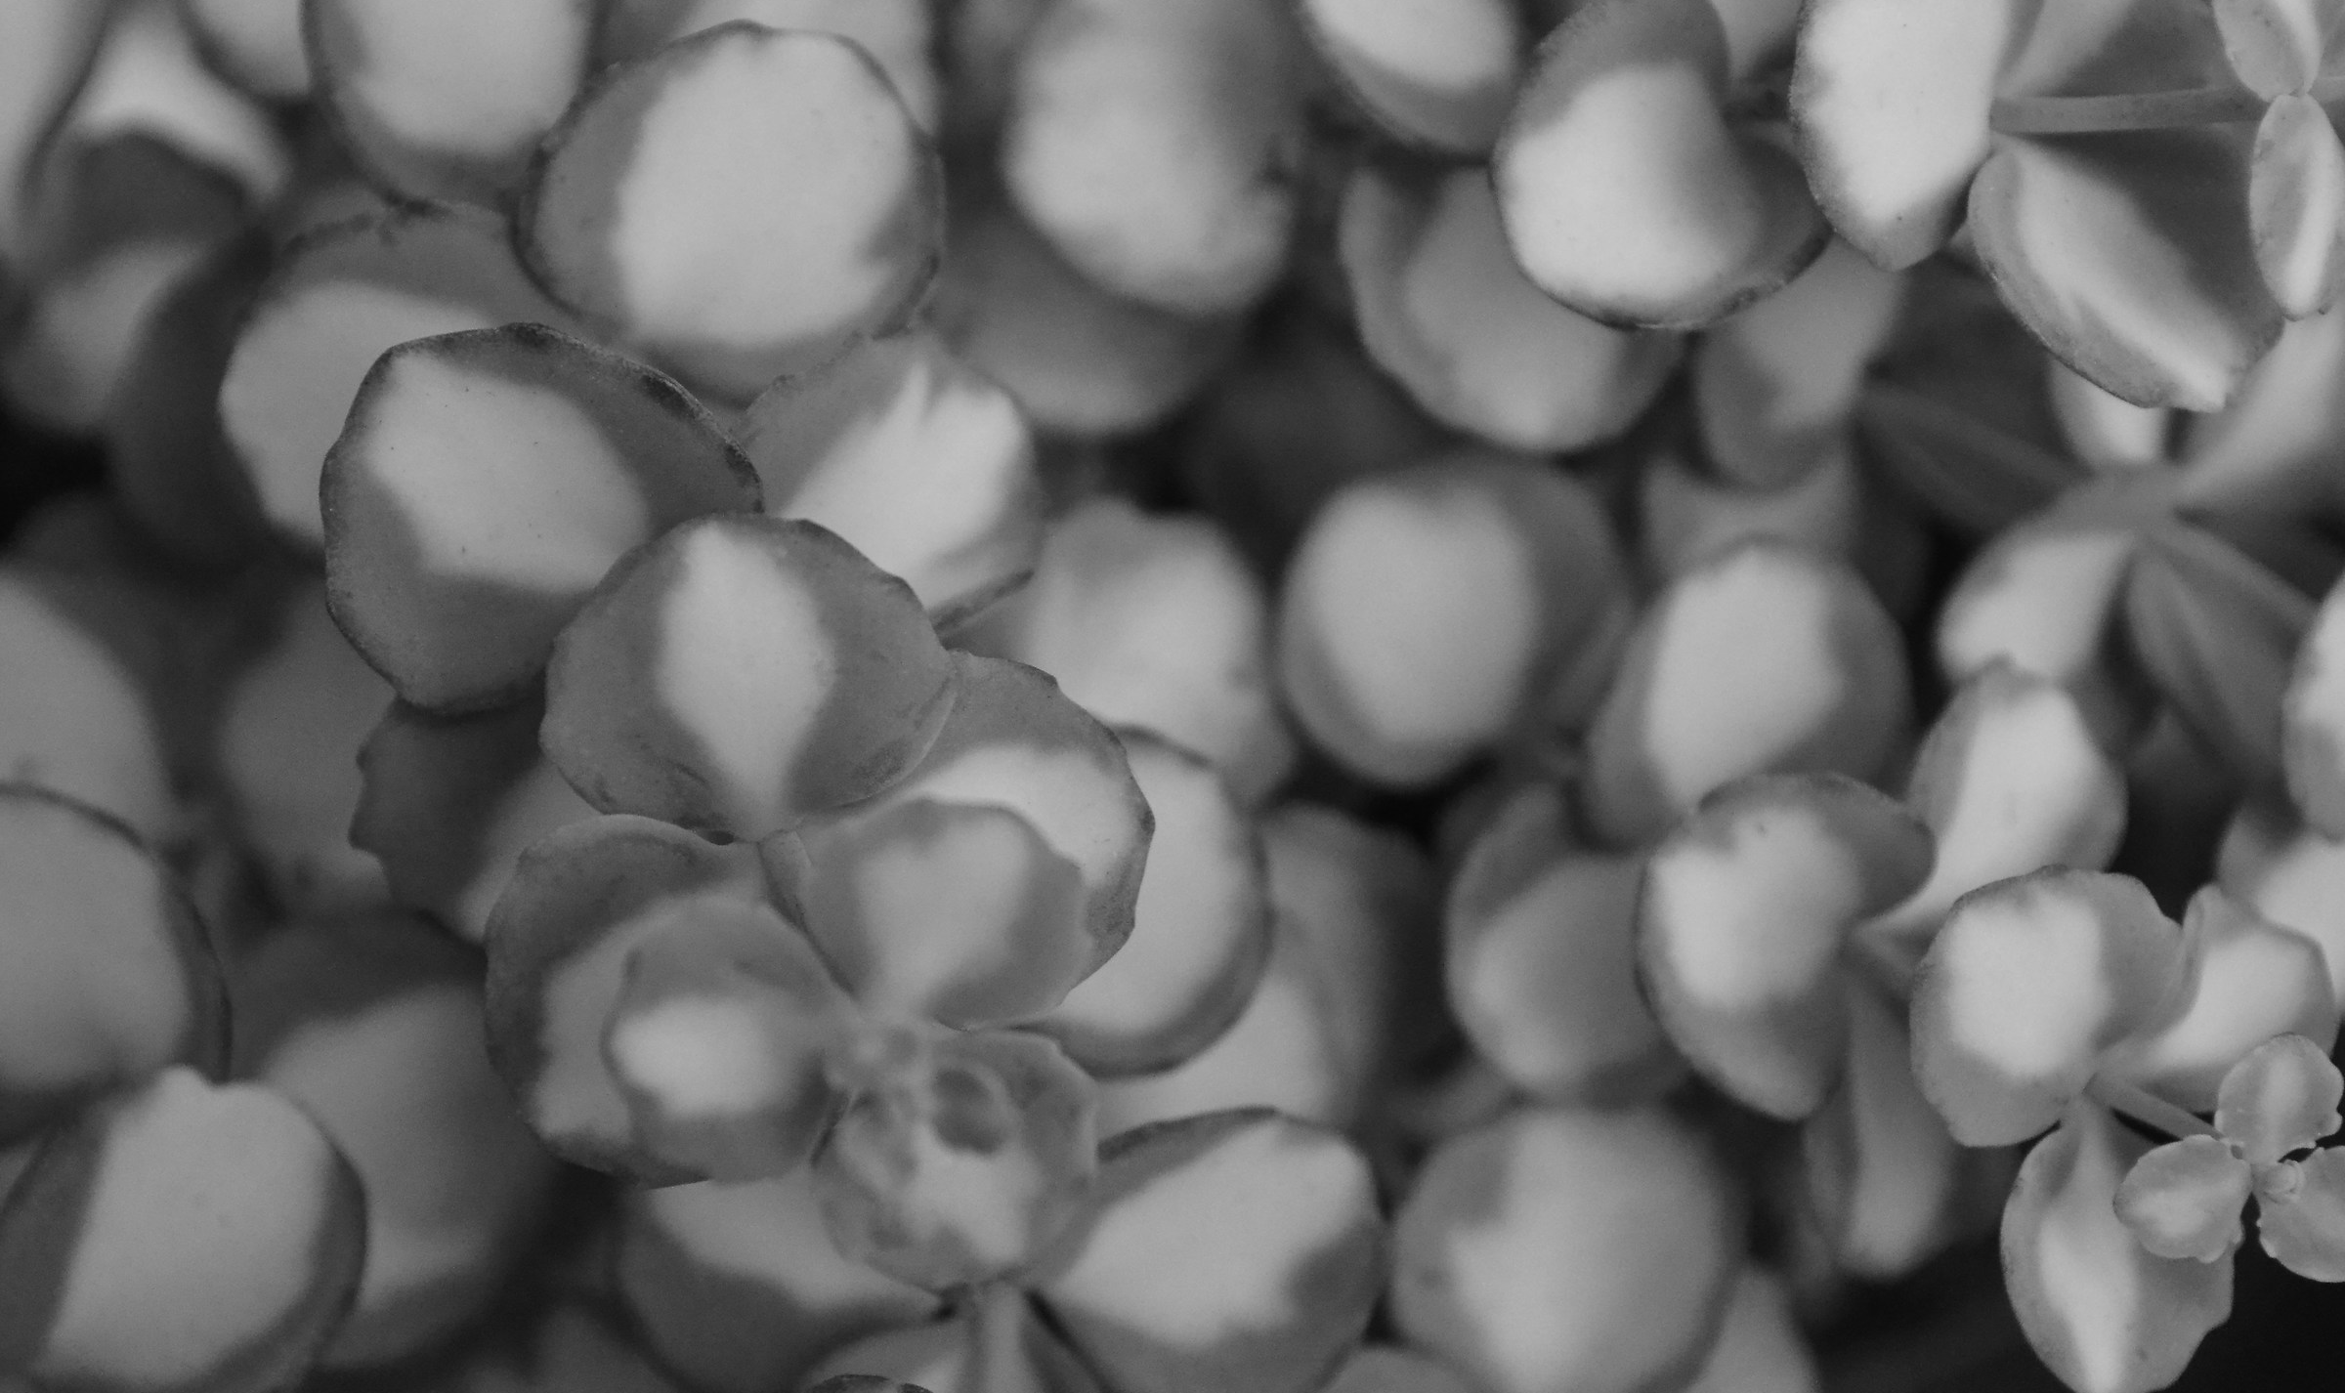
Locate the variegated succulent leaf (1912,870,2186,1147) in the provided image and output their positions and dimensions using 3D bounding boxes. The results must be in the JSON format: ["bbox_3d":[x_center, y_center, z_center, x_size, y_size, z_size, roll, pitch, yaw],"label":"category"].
[{"bbox_3d":[0.045,0.016,0.272,0.015,0.015,0.005,-39,20,-11],"label":"variegated succulent leaf"}]

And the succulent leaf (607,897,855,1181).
[{"bbox_3d":[-0.025,0.019,0.294,0.015,0.005,0.016,-2,90,11],"label":"succulent leaf"}]

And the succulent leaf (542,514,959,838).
[{"bbox_3d":[-0.024,-0.001,0.300,0.023,0.006,0.019,-5,71,-2],"label":"succulent leaf"}]

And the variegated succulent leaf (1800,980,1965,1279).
[{"bbox_3d":[0.042,0.025,0.314,0.011,0.018,0.005,-16,19,-22],"label":"variegated succulent leaf"}]

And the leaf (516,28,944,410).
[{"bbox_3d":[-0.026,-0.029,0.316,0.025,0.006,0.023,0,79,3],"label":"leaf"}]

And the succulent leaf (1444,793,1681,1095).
[{"bbox_3d":[0.024,0.015,0.317,0.017,0.018,0.005,-18,0,18],"label":"succulent leaf"}]

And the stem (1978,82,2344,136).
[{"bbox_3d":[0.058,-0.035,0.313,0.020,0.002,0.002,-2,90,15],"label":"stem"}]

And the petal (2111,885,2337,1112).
[{"bbox_3d":[0.059,0.017,0.298,0.014,0.012,0.004,-24,16,-17],"label":"petal"}]

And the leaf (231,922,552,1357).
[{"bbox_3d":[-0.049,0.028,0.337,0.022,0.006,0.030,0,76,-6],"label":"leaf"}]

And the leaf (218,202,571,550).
[{"bbox_3d":[-0.045,-0.019,0.313,0.021,0.006,0.021,32,86,15],"label":"leaf"}]

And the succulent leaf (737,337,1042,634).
[{"bbox_3d":[-0.016,-0.012,0.309,0.018,0.005,0.018,-41,91,-18],"label":"succulent leaf"}]

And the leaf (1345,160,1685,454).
[{"bbox_3d":[0.020,-0.023,0.314,0.019,0.018,0.006,15,18,4],"label":"leaf"}]

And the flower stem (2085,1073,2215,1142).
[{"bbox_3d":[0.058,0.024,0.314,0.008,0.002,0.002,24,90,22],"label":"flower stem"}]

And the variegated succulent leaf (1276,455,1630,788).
[{"bbox_3d":[0.018,-0.005,0.339,0.022,0.006,0.022,0,79,9],"label":"variegated succulent leaf"}]

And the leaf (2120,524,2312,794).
[{"bbox_3d":[0.057,-0.002,0.292,0.011,0.005,0.017,-28,88,-21],"label":"leaf"}]

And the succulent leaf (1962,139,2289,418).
[{"bbox_3d":[0.054,-0.024,0.302,0.020,0.015,0.006,49,17,-7],"label":"succulent leaf"}]

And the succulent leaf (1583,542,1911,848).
[{"bbox_3d":[0.035,0.000,0.330,0.020,0.006,0.020,0,79,6],"label":"succulent leaf"}]

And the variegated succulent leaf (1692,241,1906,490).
[{"bbox_3d":[0.037,-0.020,0.320,0.014,0.017,0.004,28,20,10],"label":"variegated succulent leaf"}]

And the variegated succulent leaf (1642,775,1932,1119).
[{"bbox_3d":[0.035,0.014,0.302,0.018,0.005,0.019,-9,85,17],"label":"variegated succulent leaf"}]

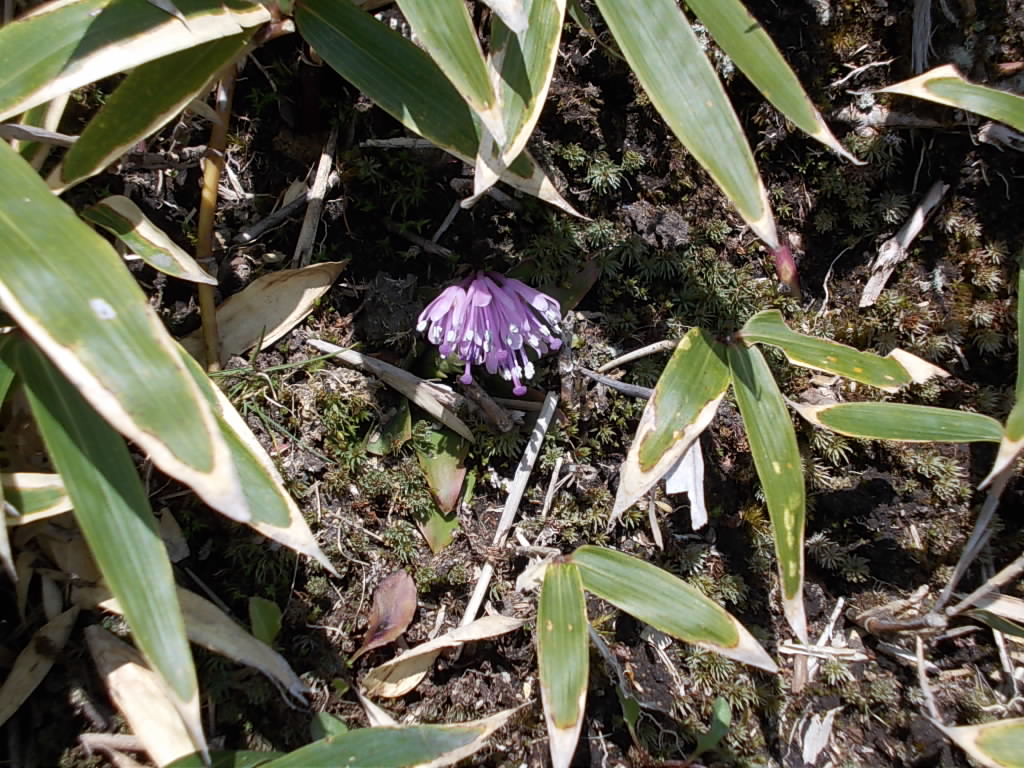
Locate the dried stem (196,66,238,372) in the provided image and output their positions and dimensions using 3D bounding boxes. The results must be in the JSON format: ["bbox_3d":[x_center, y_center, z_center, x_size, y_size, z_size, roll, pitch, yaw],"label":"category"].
[{"bbox_3d":[-0.100,-0.053,0.718,0.008,0.127,0.006,6,39,-4],"label":"dried stem"}]

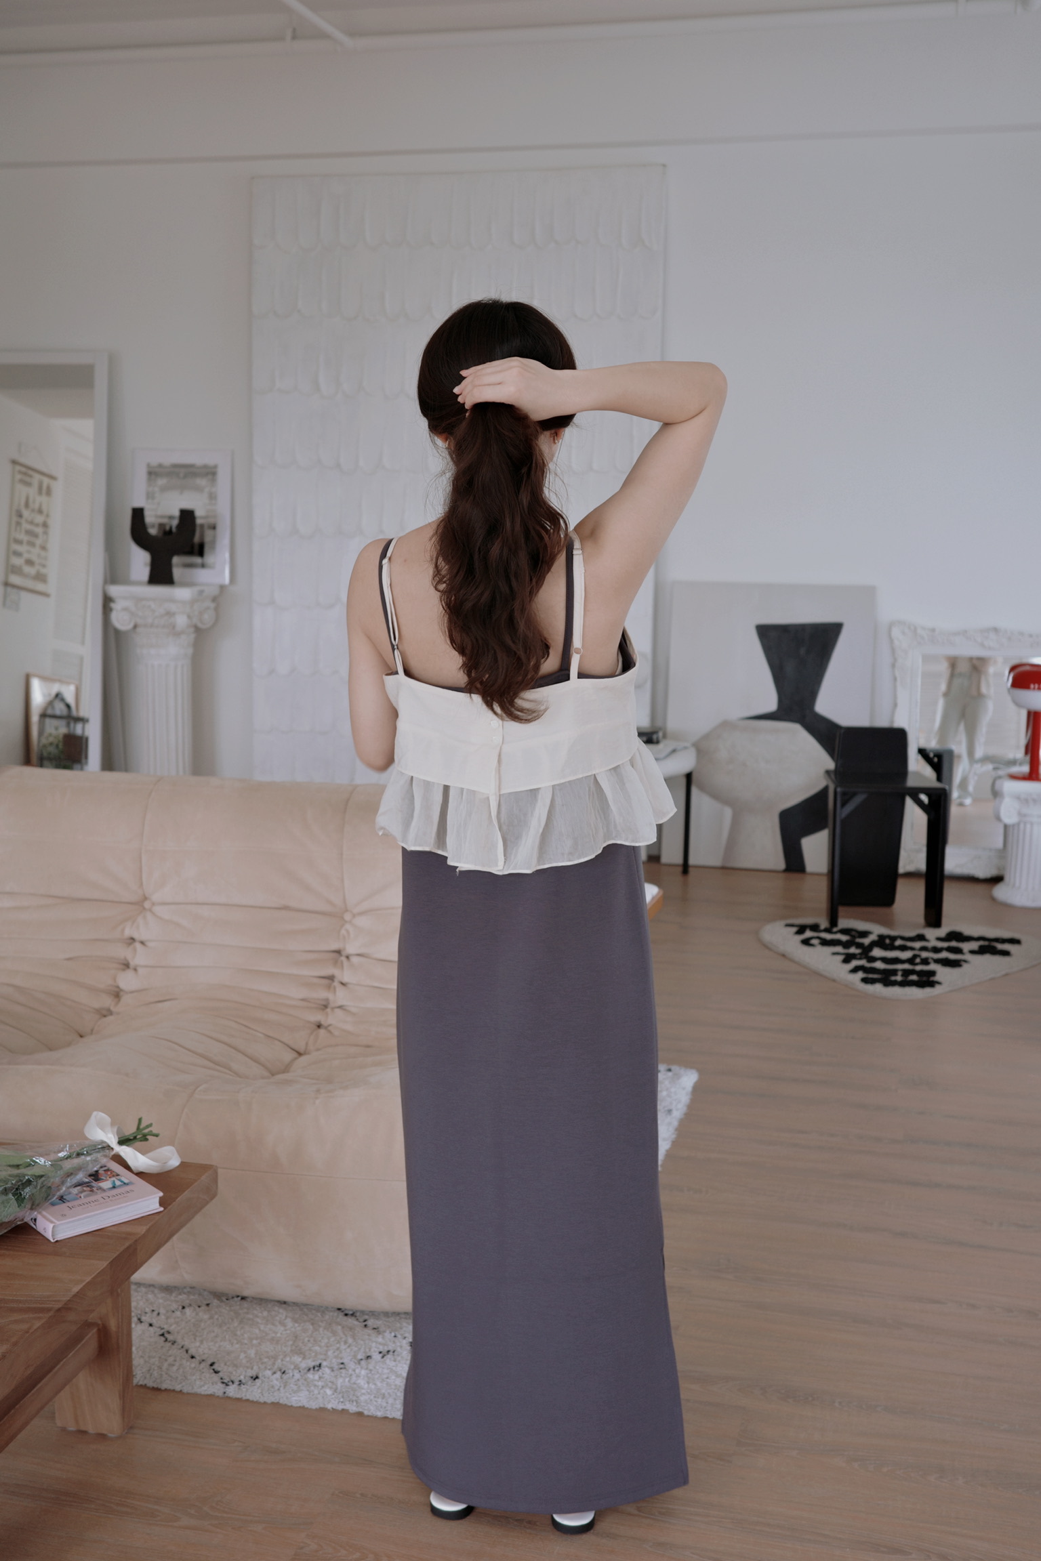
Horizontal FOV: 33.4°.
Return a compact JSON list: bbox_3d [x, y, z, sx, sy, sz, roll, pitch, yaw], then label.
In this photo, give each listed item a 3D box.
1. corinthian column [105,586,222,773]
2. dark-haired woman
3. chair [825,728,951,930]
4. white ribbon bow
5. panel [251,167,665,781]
[{"bbox_3d":[-1.412,-0.258,6.902,0.326,1.013,0.326,3,9,15],"label":"corinthian column"},{"bbox_3d":[0.018,0.175,2.321,0.499,1.583,0.430,2,9,8],"label":"dark-haired woman"},{"bbox_3d":[1.210,0.151,5.861,0.383,0.609,0.430,1,9,-1],"label":"chair"},{"bbox_3d":[-0.603,0.562,2.688,0.152,0.087,0.068,0,9,-8],"label":"white ribbon bow"},{"bbox_3d":[-0.278,-1.017,6.750,1.638,2.599,0.052,3,9,15],"label":"panel"}]

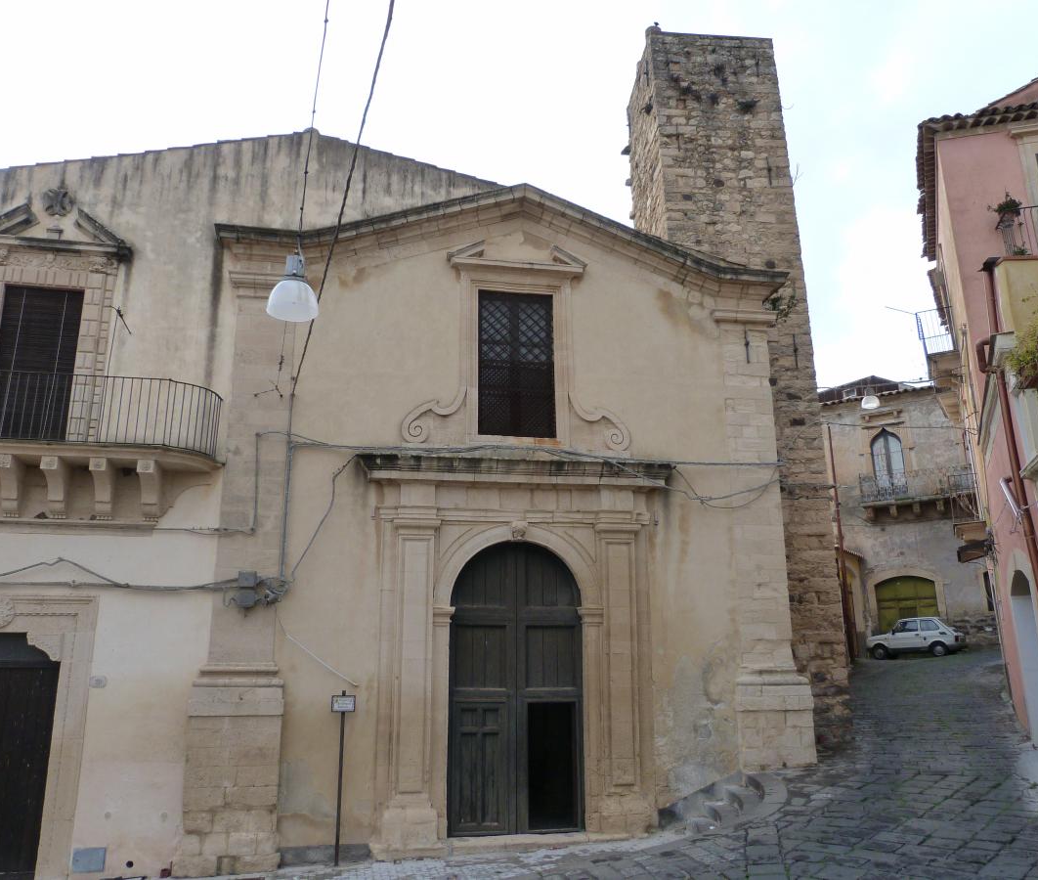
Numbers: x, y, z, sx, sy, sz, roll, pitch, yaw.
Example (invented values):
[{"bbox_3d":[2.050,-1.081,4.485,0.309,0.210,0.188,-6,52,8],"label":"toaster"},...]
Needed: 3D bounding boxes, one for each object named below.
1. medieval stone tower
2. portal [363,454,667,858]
[{"bbox_3d":[4.045,-1.269,17.112,2.750,14.000,2.600,1,-13,-4],"label":"medieval stone tower"},{"bbox_3d":[-0.006,3.164,13.003,5.000,5.660,0.800,2,-13,-12],"label":"portal"}]

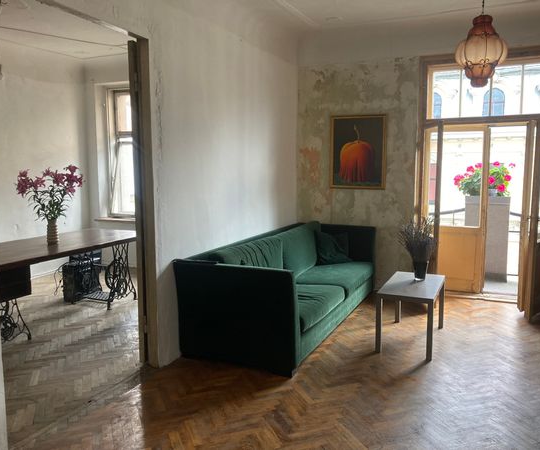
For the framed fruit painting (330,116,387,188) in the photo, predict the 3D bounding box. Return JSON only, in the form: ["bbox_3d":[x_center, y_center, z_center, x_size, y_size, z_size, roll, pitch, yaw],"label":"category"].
[{"bbox_3d":[1.028,-0.846,5.670,0.652,0.853,0.035,3,8,25],"label":"framed fruit painting"}]

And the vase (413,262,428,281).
[{"bbox_3d":[1.324,0.402,4.253,0.133,0.168,0.133,2,7,17],"label":"vase"}]

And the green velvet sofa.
[{"bbox_3d":[0.263,0.536,4.783,0.969,0.769,2.581,3,8,25],"label":"green velvet sofa"}]

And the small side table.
[{"bbox_3d":[1.225,0.749,4.155,0.416,0.496,0.836,3,8,25],"label":"small side table"}]

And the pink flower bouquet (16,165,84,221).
[{"bbox_3d":[-2.110,-0.307,4.649,0.621,0.531,0.509,-3,8,-24],"label":"pink flower bouquet"}]

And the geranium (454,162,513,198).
[{"bbox_3d":[2.811,-0.618,6.405,0.727,0.475,0.498,3,8,25],"label":"geranium"}]

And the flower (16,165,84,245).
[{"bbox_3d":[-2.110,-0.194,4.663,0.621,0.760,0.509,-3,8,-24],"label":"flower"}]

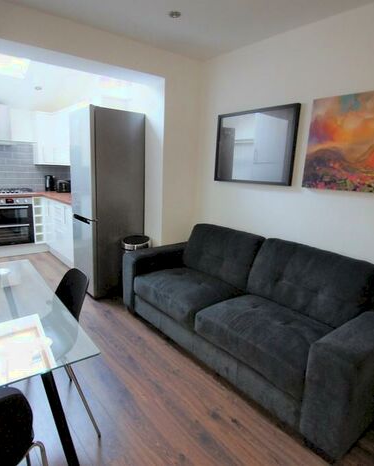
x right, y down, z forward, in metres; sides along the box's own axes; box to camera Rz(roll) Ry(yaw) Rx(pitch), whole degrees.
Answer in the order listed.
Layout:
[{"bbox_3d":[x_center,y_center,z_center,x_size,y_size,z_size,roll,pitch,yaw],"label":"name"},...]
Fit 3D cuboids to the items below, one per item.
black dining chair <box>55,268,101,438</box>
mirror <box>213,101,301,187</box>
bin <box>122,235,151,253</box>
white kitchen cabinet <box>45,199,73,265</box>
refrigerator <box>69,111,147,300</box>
[{"bbox_3d":[-0.728,0.594,1.425,0.510,0.810,0.490,-7,14,-39],"label":"black dining chair"},{"bbox_3d":[0.592,-0.769,2.636,0.030,0.640,0.832,-8,15,-43],"label":"mirror"},{"bbox_3d":[-0.517,0.373,3.019,0.285,0.650,0.285,-7,15,-41],"label":"bin"},{"bbox_3d":[-1.508,-0.012,4.163,0.570,0.870,1.450,-7,14,-39],"label":"white kitchen cabinet"},{"bbox_3d":[-0.869,-0.316,3.228,0.590,1.890,0.590,-7,14,-39],"label":"refrigerator"}]

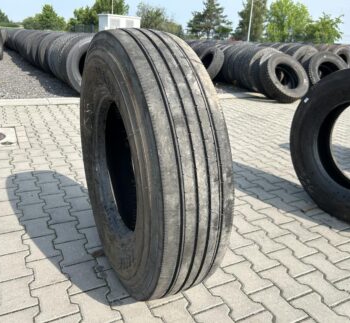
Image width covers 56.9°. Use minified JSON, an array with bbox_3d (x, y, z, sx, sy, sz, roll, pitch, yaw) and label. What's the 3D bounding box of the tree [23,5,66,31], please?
[{"bbox_3d":[-15.265,-16.300,37.921,5.200,4.200,4.800,-4,22,-20],"label":"tree"}]

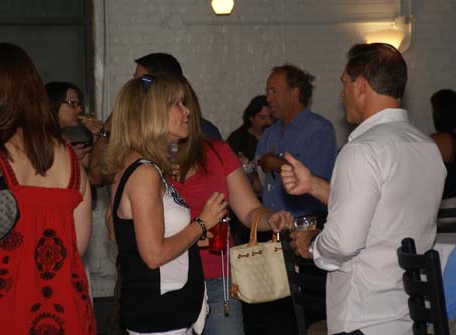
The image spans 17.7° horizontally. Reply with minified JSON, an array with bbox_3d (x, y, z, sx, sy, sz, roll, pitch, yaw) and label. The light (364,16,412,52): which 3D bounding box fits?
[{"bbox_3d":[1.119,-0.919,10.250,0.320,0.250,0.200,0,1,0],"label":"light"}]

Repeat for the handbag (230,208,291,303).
[{"bbox_3d":[0.129,0.321,5.300,0.230,0.330,0.110,-3,1,-30],"label":"handbag"}]

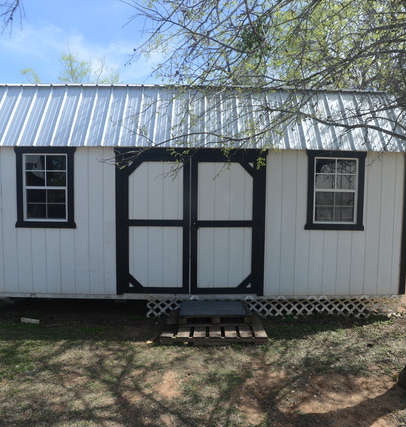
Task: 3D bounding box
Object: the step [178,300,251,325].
[{"bbox_3d":[0.164,1.324,4.020,0.910,0.135,0.540,0,3,-1],"label":"step"}]

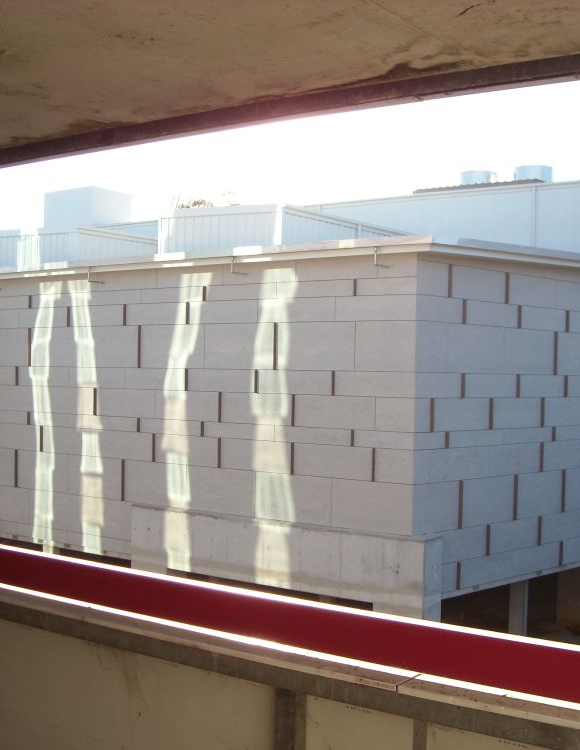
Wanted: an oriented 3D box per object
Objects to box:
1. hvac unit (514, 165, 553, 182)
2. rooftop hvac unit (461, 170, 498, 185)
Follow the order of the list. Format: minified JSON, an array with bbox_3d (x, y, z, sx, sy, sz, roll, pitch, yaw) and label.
[{"bbox_3d":[9.055,-7.280,37.600,1.370,0.750,1.370,1,1,36],"label":"hvac unit"},{"bbox_3d":[7.271,-7.320,38.900,1.360,0.750,1.360,1,1,36],"label":"rooftop hvac unit"}]

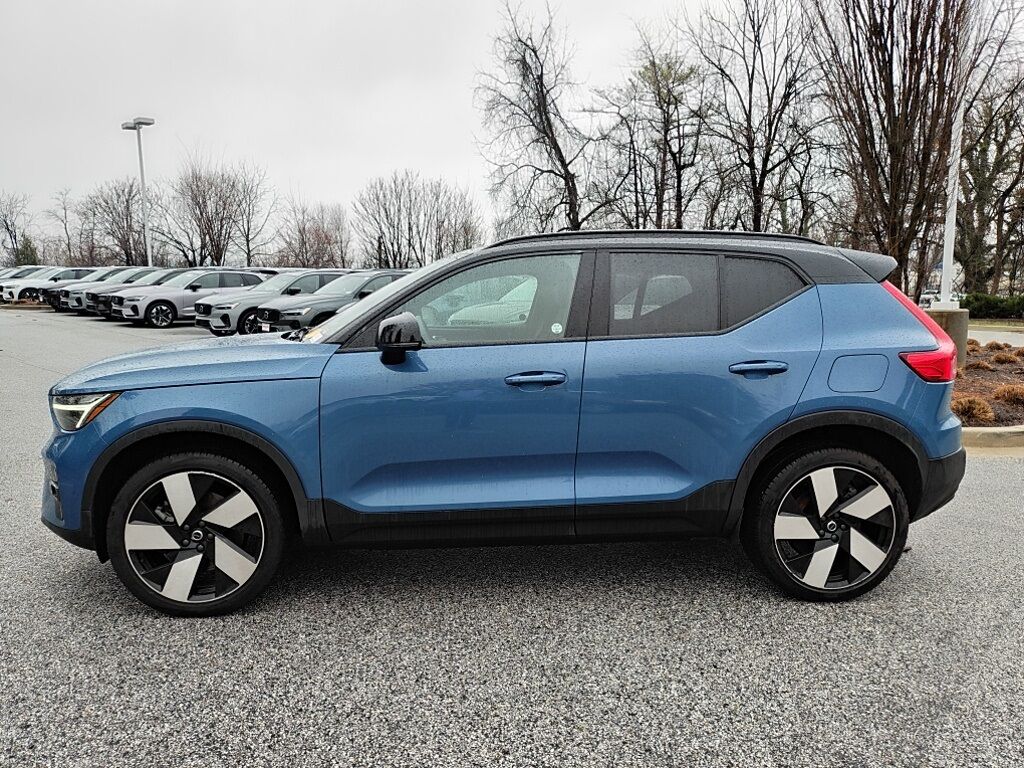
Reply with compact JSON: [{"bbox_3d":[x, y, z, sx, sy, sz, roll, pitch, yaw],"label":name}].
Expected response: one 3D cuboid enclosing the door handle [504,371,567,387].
[{"bbox_3d":[0.088,-0.024,3.017,0.240,0.055,0.060,0,8,-4],"label":"door handle"}]

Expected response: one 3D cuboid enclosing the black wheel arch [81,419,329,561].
[{"bbox_3d":[-1.259,0.431,3.041,0.995,0.615,0.160,0,7,-4],"label":"black wheel arch"}]

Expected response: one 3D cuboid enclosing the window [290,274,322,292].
[{"bbox_3d":[-4.620,-2.220,16.500,0.860,0.440,0.160,-7,10,-43],"label":"window"}]

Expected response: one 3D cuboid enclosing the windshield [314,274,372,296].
[{"bbox_3d":[-3.696,-2.126,15.946,1.420,0.140,1.000,8,43,42],"label":"windshield"}]

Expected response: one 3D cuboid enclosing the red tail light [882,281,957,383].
[{"bbox_3d":[1.810,-0.229,3.252,0.350,0.455,0.250,0,7,-4],"label":"red tail light"}]

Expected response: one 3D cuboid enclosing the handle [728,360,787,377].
[{"bbox_3d":[1.019,-0.066,3.070,0.254,0.067,0.065,0,7,-4],"label":"handle"}]

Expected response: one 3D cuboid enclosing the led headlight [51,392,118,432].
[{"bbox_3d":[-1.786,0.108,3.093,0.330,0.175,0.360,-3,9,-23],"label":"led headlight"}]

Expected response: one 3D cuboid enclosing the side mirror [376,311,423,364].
[{"bbox_3d":[-0.442,-0.182,2.934,0.170,0.205,0.200,0,8,-4],"label":"side mirror"}]

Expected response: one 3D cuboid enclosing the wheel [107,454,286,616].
[{"bbox_3d":[-1.295,0.608,3.106,0.720,0.720,0.240,0,7,-4],"label":"wheel"}]

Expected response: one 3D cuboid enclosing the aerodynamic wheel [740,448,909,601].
[{"bbox_3d":[1.398,0.610,3.328,0.715,0.715,0.250,0,7,-4],"label":"aerodynamic wheel"}]

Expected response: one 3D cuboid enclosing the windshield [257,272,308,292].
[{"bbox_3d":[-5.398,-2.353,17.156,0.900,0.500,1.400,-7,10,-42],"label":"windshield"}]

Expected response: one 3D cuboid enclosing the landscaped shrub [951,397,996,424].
[{"bbox_3d":[4.261,0.245,6.850,0.450,0.250,0.430,5,9,32],"label":"landscaped shrub"}]

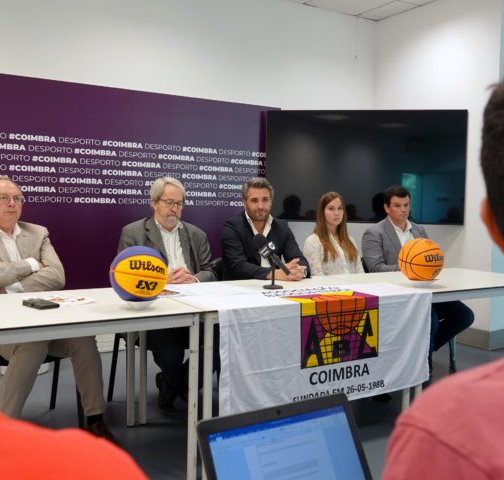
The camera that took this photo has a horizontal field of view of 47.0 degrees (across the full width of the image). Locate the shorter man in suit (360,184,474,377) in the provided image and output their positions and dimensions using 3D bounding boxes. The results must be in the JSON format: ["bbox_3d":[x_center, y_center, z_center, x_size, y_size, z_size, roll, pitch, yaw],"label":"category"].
[{"bbox_3d":[1.137,0.267,4.179,0.570,1.320,0.770,-2,4,-43],"label":"shorter man in suit"}]

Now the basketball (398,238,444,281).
[{"bbox_3d":[0.929,0.116,3.180,0.241,0.241,0.241,-1,3,-31],"label":"basketball"}]

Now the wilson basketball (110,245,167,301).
[{"bbox_3d":[-0.453,0.141,2.330,0.231,0.231,0.231,-1,3,-31],"label":"wilson basketball"}]

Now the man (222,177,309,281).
[{"bbox_3d":[0.048,0.281,3.566,0.600,1.320,0.700,-1,3,-28],"label":"man"}]

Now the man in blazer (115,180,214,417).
[{"bbox_3d":[-0.492,0.297,3.280,0.600,1.300,0.700,-1,4,-34],"label":"man in blazer"}]

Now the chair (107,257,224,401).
[{"bbox_3d":[-0.470,0.543,3.278,0.550,0.810,0.550,-1,4,-31],"label":"chair"}]

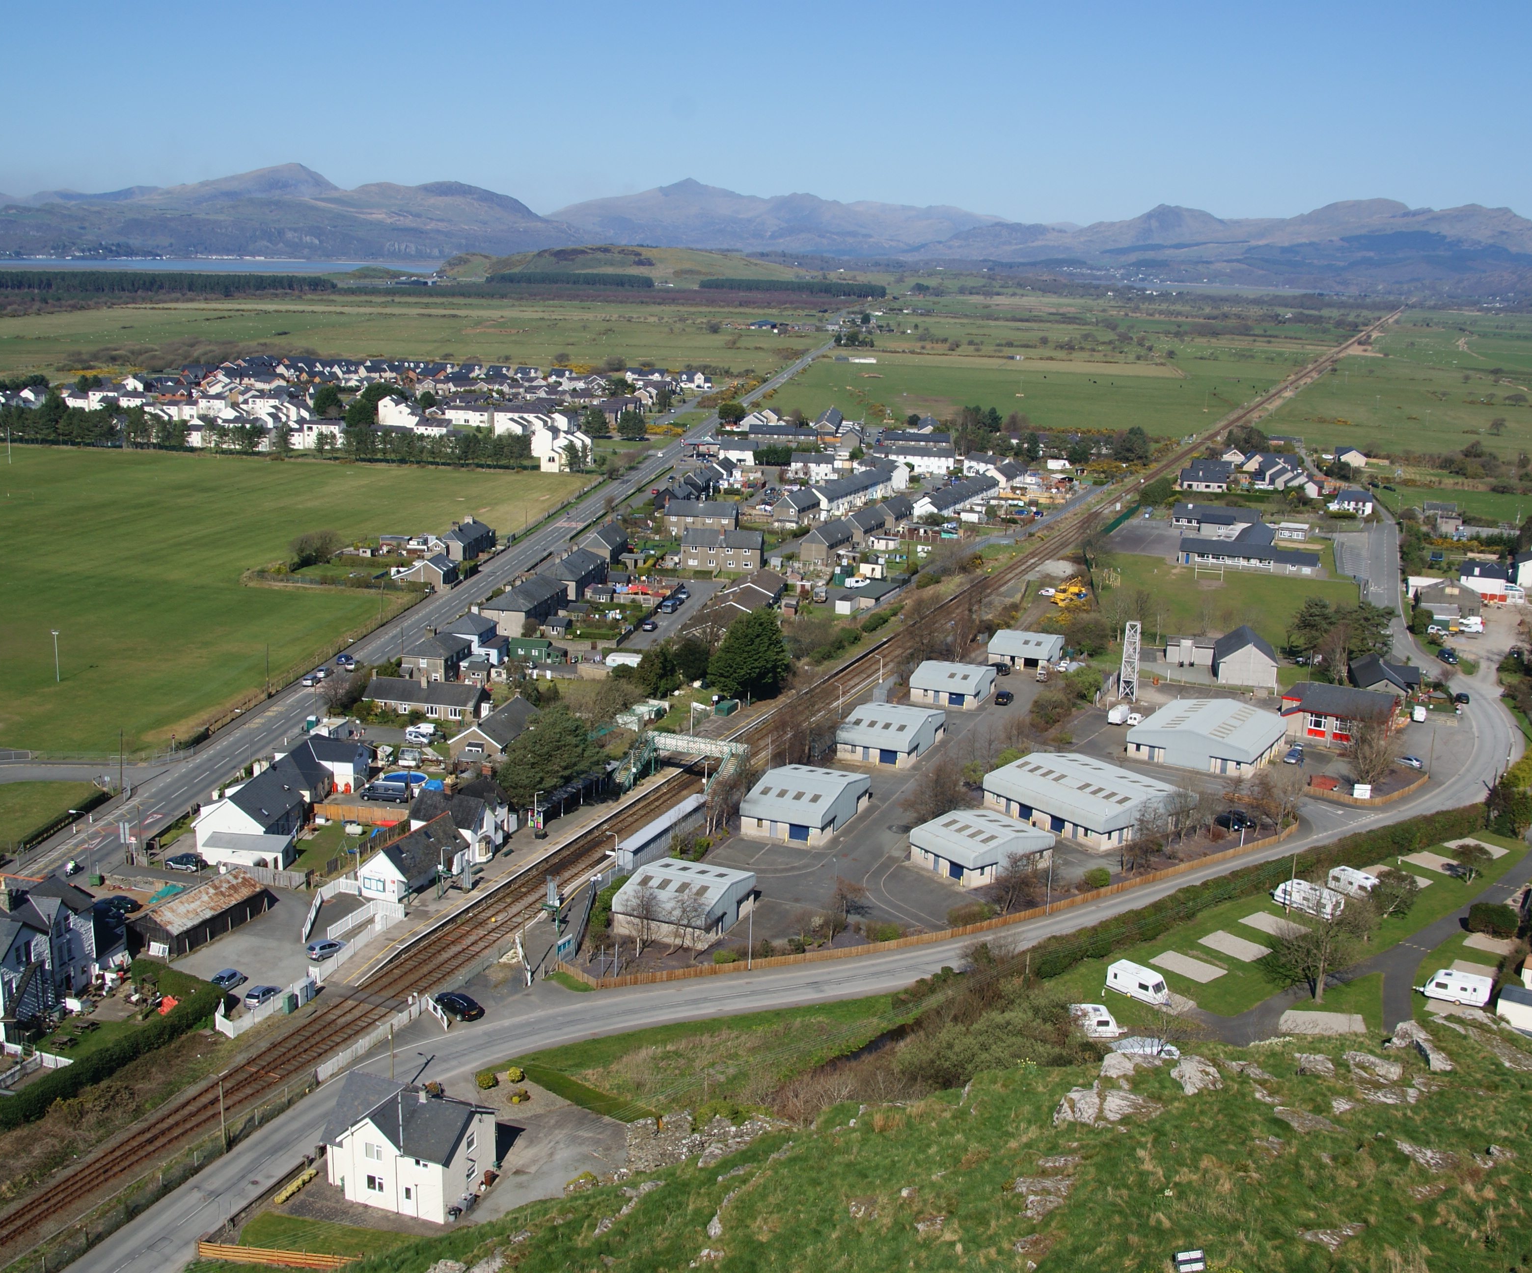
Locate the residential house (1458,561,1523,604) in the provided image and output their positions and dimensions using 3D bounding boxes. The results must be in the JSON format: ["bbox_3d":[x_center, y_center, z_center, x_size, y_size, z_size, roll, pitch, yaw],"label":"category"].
[{"bbox_3d":[148.009,-11.454,323.150,12.100,7.400,6.700,6,14,18],"label":"residential house"}]

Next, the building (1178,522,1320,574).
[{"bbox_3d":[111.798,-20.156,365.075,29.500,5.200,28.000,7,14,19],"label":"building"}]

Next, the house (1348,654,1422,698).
[{"bbox_3d":[96.874,6.826,247.152,10.000,4.600,16.200,5,14,14],"label":"house"}]

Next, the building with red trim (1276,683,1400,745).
[{"bbox_3d":[82.404,10.792,227.349,14.500,7.200,12.000,9,15,27],"label":"building with red trim"}]

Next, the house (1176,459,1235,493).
[{"bbox_3d":[140.990,-51.220,508.170,16.200,7.500,14.800,4,14,9],"label":"house"}]

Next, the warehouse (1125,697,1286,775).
[{"bbox_3d":[61.166,13.161,218.574,16.600,5.200,19.600,10,16,30],"label":"warehouse"}]

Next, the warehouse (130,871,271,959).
[{"bbox_3d":[-54.173,26.076,151.871,6.100,3.650,12.500,8,15,24],"label":"warehouse"}]

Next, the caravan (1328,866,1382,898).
[{"bbox_3d":[66.720,28.340,179.380,2.280,2.550,5.750,-6,15,-29],"label":"caravan"}]

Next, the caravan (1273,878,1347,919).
[{"bbox_3d":[56.455,27.286,164.772,2.250,2.500,6.800,-10,18,-41],"label":"caravan"}]

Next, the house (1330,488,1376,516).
[{"bbox_3d":[169.540,-38.510,458.760,11.000,7.300,6.800,6,14,17],"label":"house"}]

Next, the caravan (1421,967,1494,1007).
[{"bbox_3d":[67.140,34.210,154.890,6.450,2.600,2.280,8,15,27],"label":"caravan"}]

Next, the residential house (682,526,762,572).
[{"bbox_3d":[-8.837,-18.577,333.946,16.300,8.200,8.200,3,14,4],"label":"residential house"}]

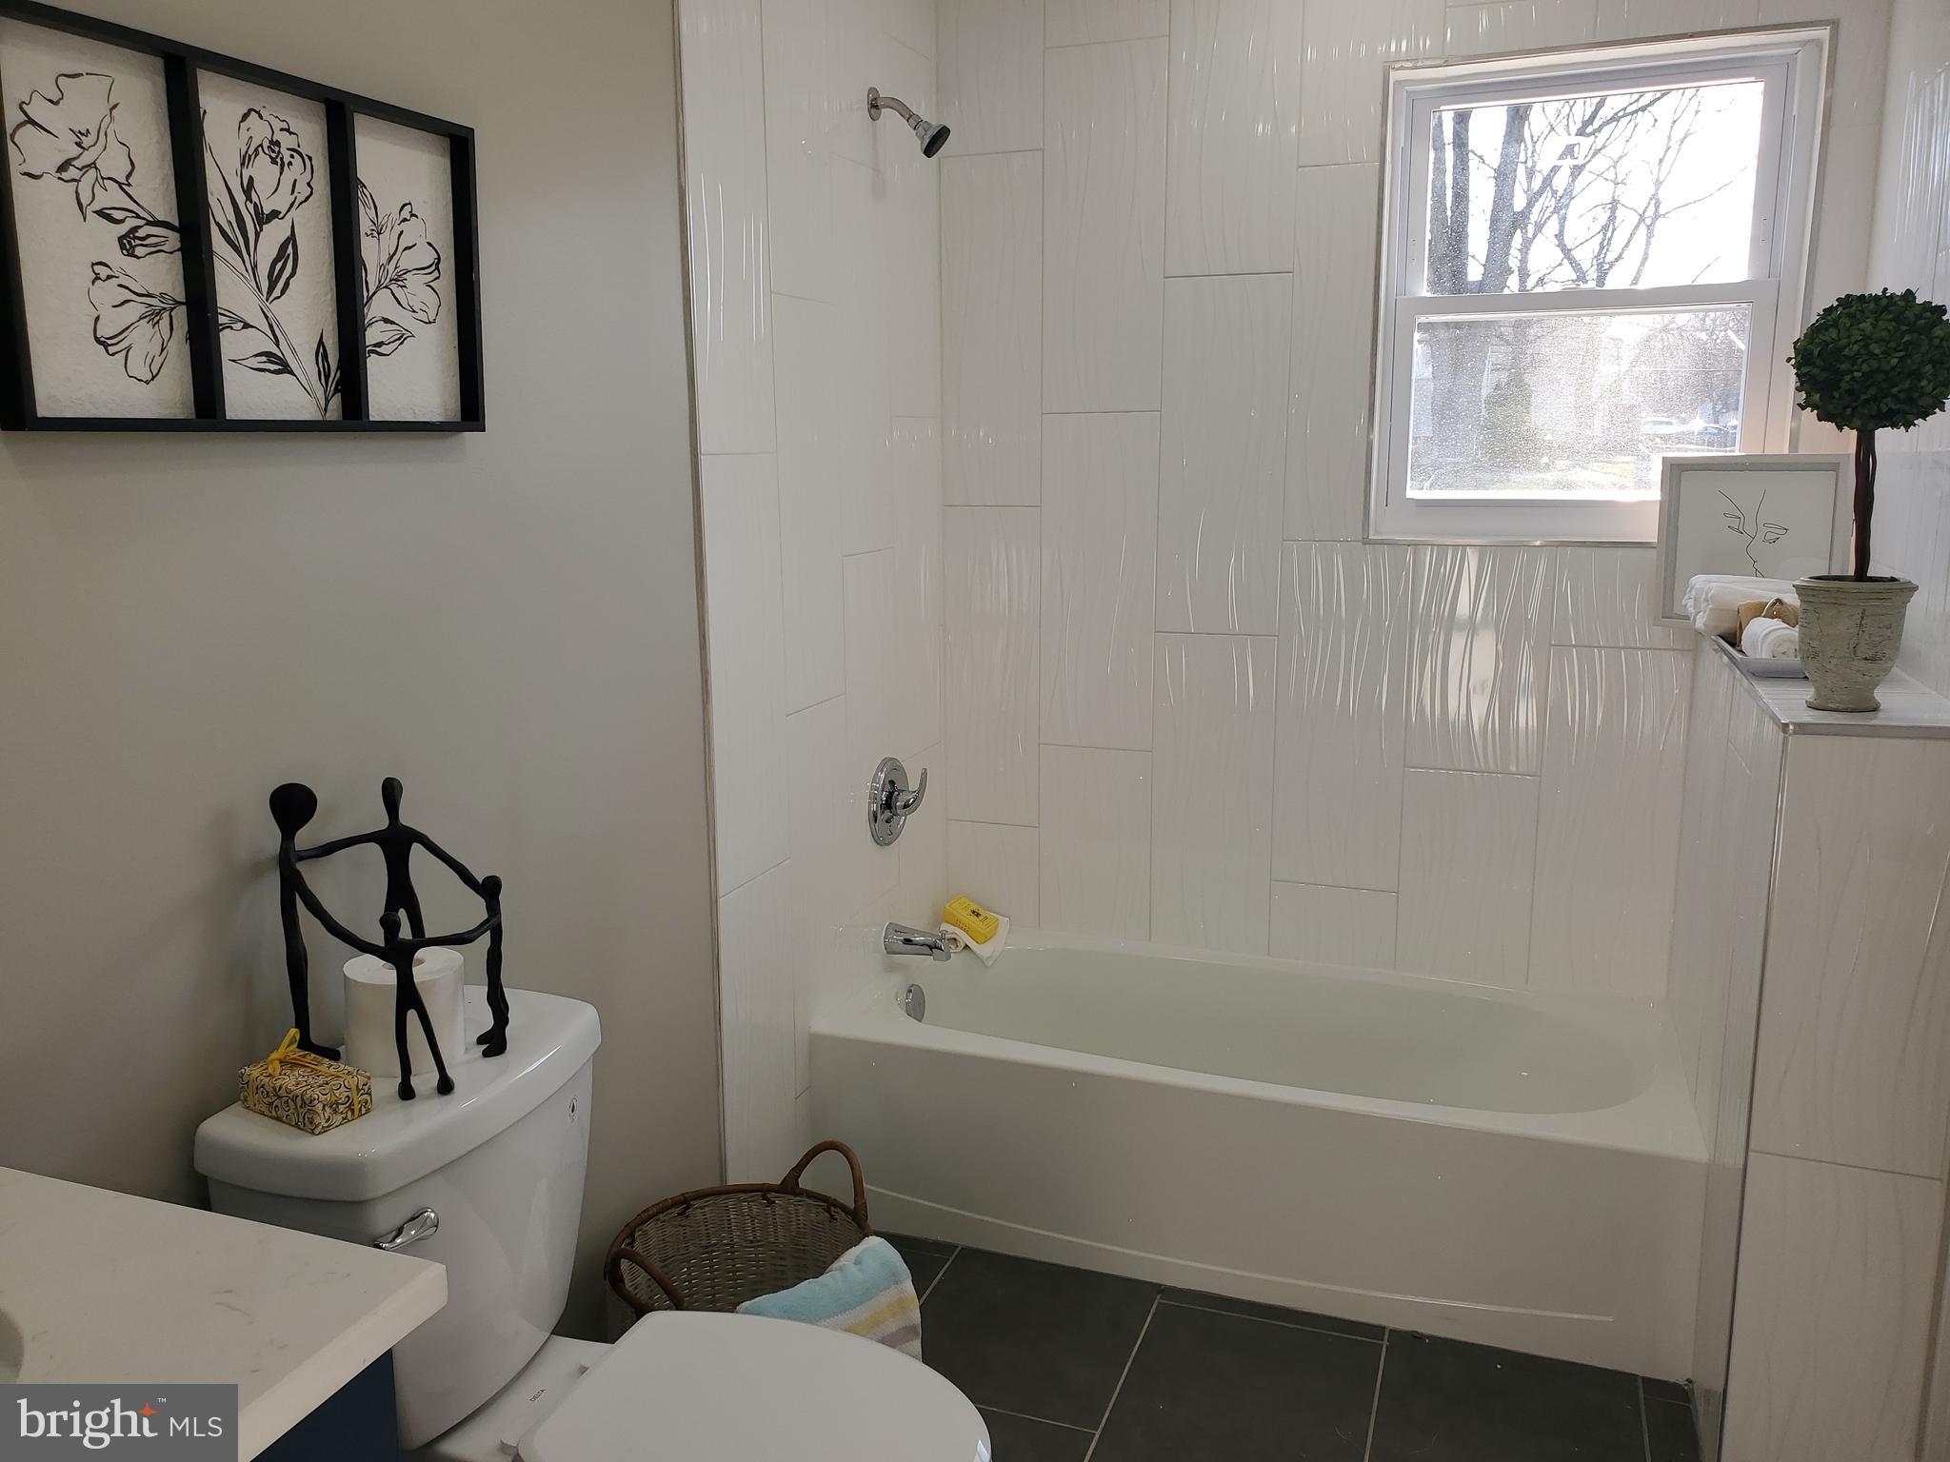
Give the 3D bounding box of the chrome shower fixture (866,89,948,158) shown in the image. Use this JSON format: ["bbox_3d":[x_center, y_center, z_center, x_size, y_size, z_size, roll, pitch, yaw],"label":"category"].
[{"bbox_3d":[-0.116,-1.128,2.713,0.152,0.133,0.064,4,12,20],"label":"chrome shower fixture"}]

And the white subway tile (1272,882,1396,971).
[{"bbox_3d":[0.748,0.404,3.062,0.258,0.162,0.012,4,12,20],"label":"white subway tile"}]

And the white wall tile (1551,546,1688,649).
[{"bbox_3d":[1.226,-0.250,2.756,0.252,0.190,0.012,4,12,20],"label":"white wall tile"}]

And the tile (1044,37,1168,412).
[{"bbox_3d":[0.260,-1.006,2.952,0.253,0.705,0.010,4,12,20],"label":"tile"}]

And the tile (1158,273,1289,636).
[{"bbox_3d":[0.498,-0.545,2.936,0.250,0.703,0.010,4,12,20],"label":"tile"}]

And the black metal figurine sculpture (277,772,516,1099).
[{"bbox_3d":[-0.613,0.206,1.524,0.230,0.290,0.190,0,12,1],"label":"black metal figurine sculpture"}]

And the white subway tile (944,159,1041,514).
[{"bbox_3d":[0.036,-0.827,3.049,0.223,0.703,0.010,4,12,20],"label":"white subway tile"}]

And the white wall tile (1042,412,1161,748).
[{"bbox_3d":[0.263,-0.311,3.090,0.253,0.705,0.010,4,12,20],"label":"white wall tile"}]

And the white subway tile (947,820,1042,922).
[{"bbox_3d":[0.042,0.319,3.307,0.225,0.228,0.012,4,12,20],"label":"white subway tile"}]

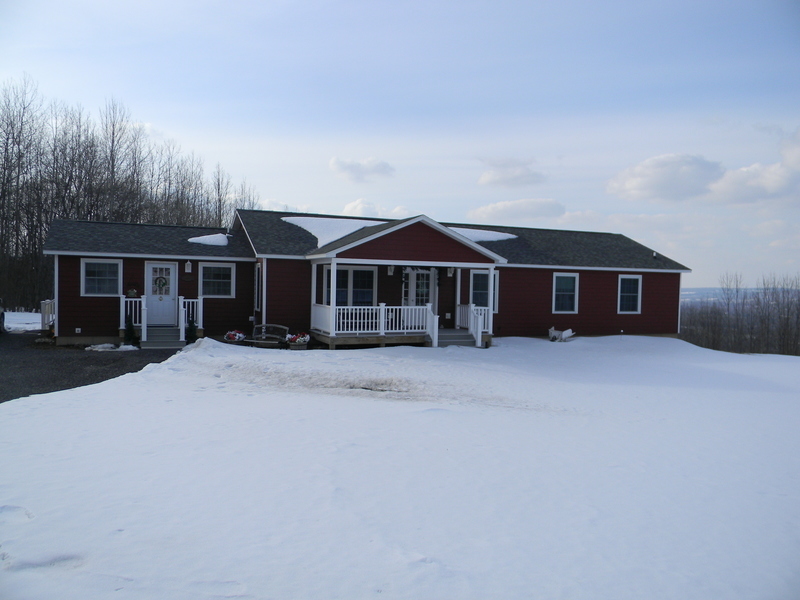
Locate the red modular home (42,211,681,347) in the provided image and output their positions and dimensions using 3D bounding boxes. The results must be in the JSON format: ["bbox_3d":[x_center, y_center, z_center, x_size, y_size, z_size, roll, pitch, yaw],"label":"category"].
[{"bbox_3d":[-0.068,-0.895,26.259,25.040,4.970,11.520,1,2,-23],"label":"red modular home"}]

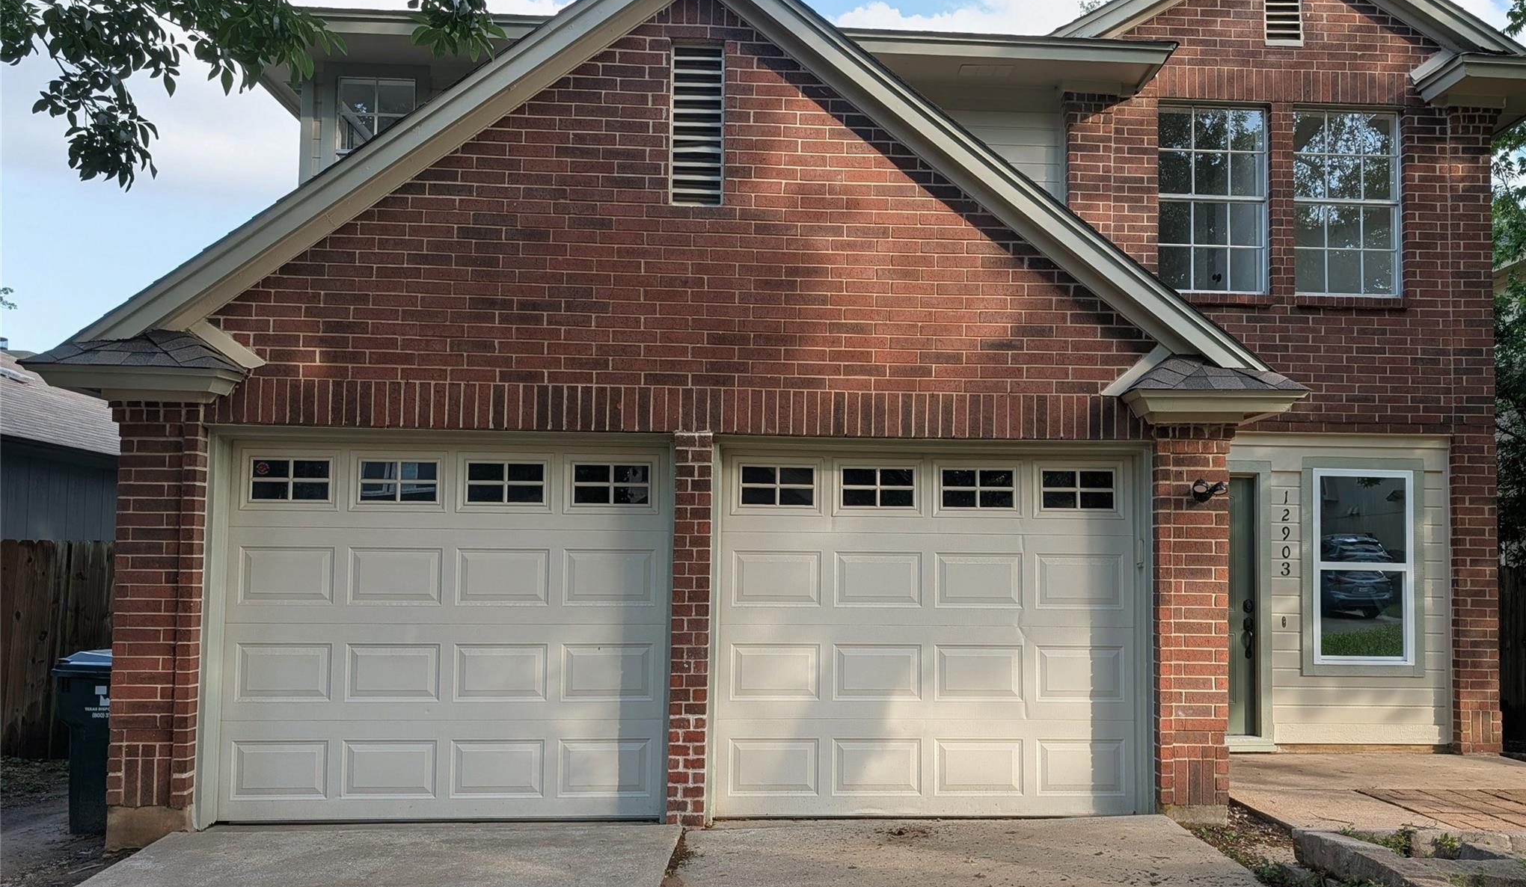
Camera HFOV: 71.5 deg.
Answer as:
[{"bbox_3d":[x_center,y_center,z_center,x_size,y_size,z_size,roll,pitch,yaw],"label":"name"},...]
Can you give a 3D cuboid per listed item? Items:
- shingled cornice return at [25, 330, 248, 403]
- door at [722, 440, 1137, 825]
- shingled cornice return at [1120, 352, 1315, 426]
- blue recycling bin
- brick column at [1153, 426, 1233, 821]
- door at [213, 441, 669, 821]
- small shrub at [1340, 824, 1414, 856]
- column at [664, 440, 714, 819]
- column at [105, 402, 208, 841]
[{"bbox_3d":[-3.250,-0.391,5.564,0.960,0.380,0.400,1,-3,-4],"label":"shingled cornice return"},{"bbox_3d":[0.962,1.091,6.153,2.450,2.120,0.100,1,-3,-4],"label":"door"},{"bbox_3d":[2.497,-0.298,5.936,0.950,0.400,0.400,1,-3,-4],"label":"shingled cornice return"},{"bbox_3d":[-3.769,1.740,6.438,0.740,1.050,0.620,1,-3,0],"label":"blue recycling bin"},{"bbox_3d":[2.415,1.014,6.130,0.410,2.210,0.380,1,-3,-4],"label":"brick column"},{"bbox_3d":[-1.773,1.050,5.981,2.450,2.120,0.100,1,-3,-4],"label":"door"},{"bbox_3d":[3.036,1.964,5.234,0.360,0.140,0.200,1,-3,-4],"label":"small shrub"},{"bbox_3d":[-0.403,1.002,5.875,0.212,2.120,0.220,1,-3,-4],"label":"column"},{"bbox_3d":[-3.234,0.968,5.772,0.410,2.330,0.380,1,-3,-4],"label":"column"}]

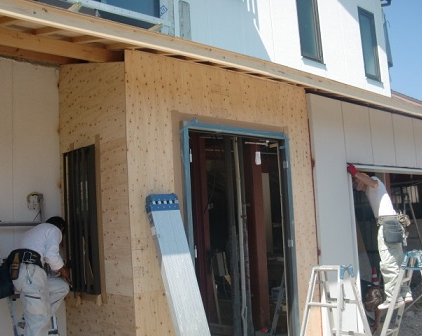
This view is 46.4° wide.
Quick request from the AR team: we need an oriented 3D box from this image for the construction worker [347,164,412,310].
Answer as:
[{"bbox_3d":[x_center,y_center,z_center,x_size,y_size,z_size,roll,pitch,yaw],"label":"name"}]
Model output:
[{"bbox_3d":[1.840,0.740,5.420,0.680,1.600,0.520,-4,-8,8],"label":"construction worker"}]

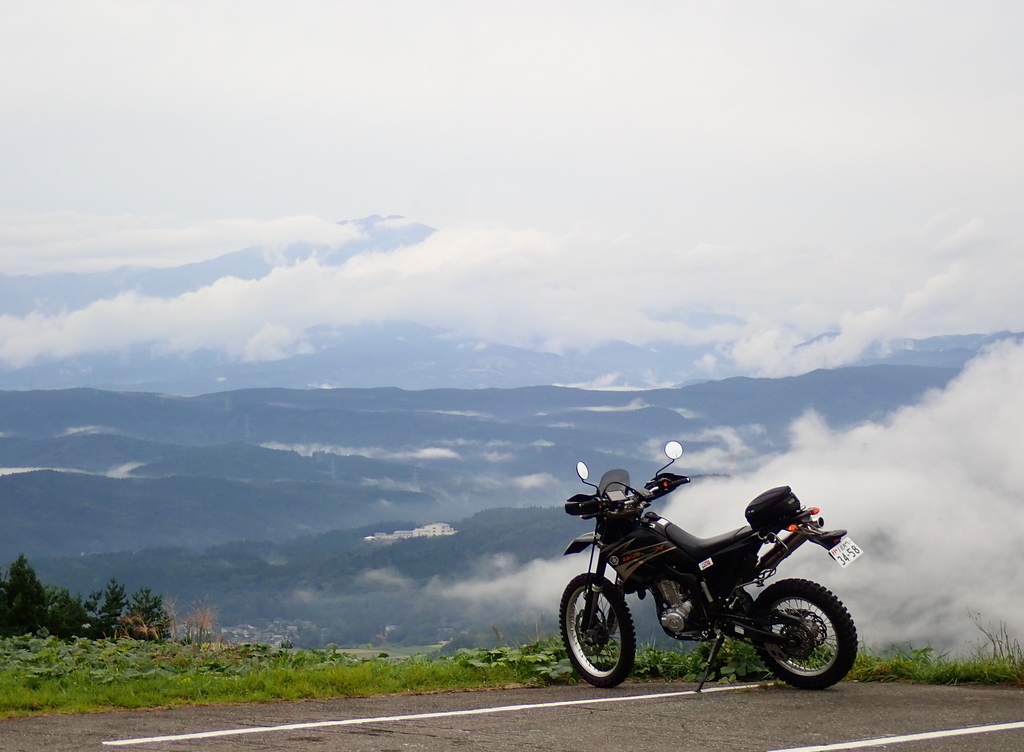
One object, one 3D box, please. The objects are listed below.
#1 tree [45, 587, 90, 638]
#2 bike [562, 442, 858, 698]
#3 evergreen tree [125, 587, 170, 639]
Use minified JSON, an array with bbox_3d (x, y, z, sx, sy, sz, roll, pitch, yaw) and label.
[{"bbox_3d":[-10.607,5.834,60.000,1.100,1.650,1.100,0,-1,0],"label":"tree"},{"bbox_3d":[1.000,1.140,14.520,2.170,1.430,0.800,-2,6,36],"label":"bike"},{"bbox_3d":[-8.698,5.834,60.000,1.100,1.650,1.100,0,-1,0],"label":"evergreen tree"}]

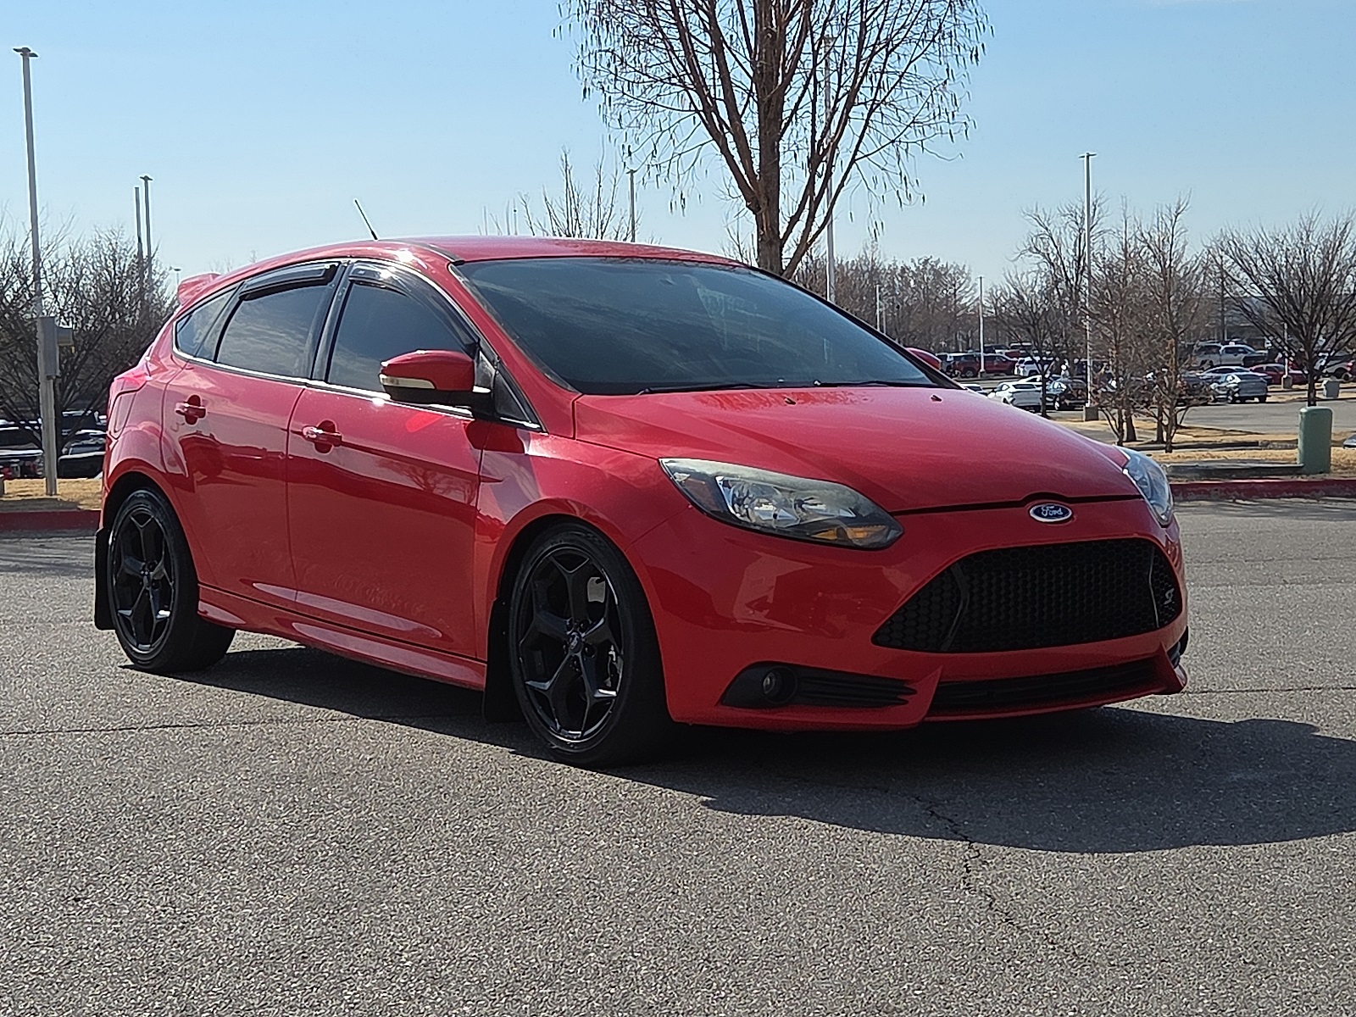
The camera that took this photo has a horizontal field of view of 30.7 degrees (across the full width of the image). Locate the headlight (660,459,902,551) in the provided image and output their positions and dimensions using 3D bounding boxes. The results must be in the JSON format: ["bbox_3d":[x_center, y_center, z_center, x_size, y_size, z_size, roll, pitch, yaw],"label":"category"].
[{"bbox_3d":[0.255,-0.011,5.949,0.370,0.213,0.520,-3,4,-30],"label":"headlight"}]

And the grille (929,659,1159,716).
[{"bbox_3d":[0.936,0.447,6.090,0.770,0.095,0.110,-3,4,-36],"label":"grille"}]

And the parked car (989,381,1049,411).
[{"bbox_3d":[16.889,-5.509,122.000,1.820,1.450,4.600,-2,4,-10],"label":"parked car"}]

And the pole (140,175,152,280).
[{"bbox_3d":[-22.319,-9.148,104.356,0.650,9.900,0.600,-1,4,0],"label":"pole"}]

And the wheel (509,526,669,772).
[{"bbox_3d":[-0.189,0.343,6.317,0.240,0.645,0.645,-3,4,-36],"label":"wheel"}]

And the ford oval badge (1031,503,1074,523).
[{"bbox_3d":[0.922,0.011,6.077,0.130,0.055,0.020,-3,-21,-36],"label":"ford oval badge"}]

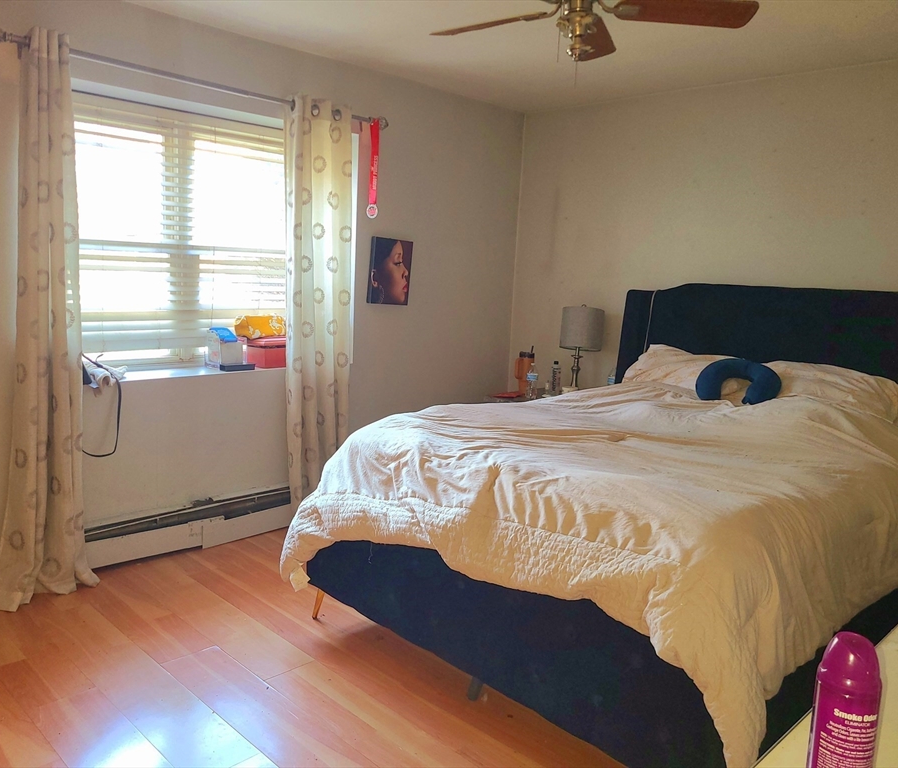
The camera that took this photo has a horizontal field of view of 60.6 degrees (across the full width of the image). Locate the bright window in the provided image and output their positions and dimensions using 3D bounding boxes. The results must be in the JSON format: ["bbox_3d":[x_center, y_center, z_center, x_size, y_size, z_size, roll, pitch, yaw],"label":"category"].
[{"bbox_3d":[-1.275,-0.685,3.742,0.100,1.200,1.500,11,12,44],"label":"bright window"}]

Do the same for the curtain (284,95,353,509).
[{"bbox_3d":[-0.668,-0.335,3.877,0.135,2.105,0.370,11,12,44],"label":"curtain"}]

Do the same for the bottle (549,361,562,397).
[{"bbox_3d":[0.647,-0.032,4.598,0.064,0.215,0.064,11,12,44],"label":"bottle"}]

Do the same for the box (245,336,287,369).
[{"bbox_3d":[-0.913,-0.169,4.022,0.175,0.145,0.220,11,12,44],"label":"box"}]

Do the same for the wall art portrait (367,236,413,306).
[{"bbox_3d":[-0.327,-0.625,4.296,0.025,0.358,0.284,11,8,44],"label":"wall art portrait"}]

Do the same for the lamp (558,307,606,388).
[{"bbox_3d":[0.765,-0.187,4.522,0.250,0.553,0.250,3,8,0],"label":"lamp"}]

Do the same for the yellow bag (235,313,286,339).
[{"bbox_3d":[-0.966,-0.297,3.990,0.125,0.115,0.235,9,10,36],"label":"yellow bag"}]

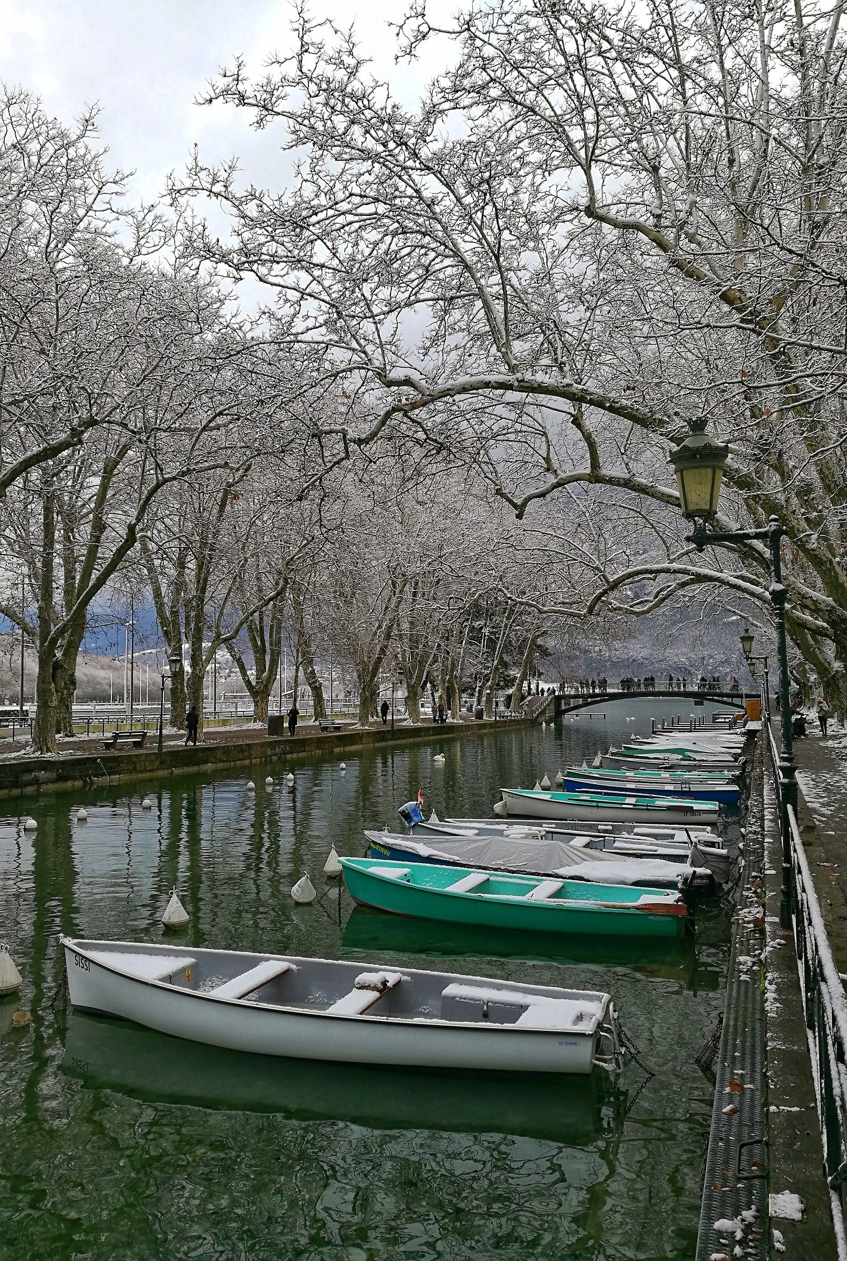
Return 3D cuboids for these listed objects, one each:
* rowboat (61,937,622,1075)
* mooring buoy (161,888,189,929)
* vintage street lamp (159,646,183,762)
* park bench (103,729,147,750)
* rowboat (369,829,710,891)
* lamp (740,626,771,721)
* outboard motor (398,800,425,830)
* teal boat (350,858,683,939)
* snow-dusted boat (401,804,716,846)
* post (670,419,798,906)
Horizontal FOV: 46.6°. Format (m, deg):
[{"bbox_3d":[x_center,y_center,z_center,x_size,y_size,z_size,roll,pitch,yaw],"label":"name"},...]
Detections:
[{"bbox_3d":[-0.915,3.286,8.804,5.144,0.750,1.500,-1,-4,11],"label":"rowboat"},{"bbox_3d":[-3.306,3.720,13.115,0.385,0.560,0.385,0,-4,0],"label":"mooring buoy"},{"bbox_3d":[-10.047,2.857,38.895,0.880,3.820,0.450,-1,-4,19],"label":"vintage street lamp"},{"bbox_3d":[-12.643,4.554,41.413,0.680,0.760,2.200,-1,-4,19],"label":"park bench"},{"bbox_3d":[1.640,3.692,15.617,5.507,0.860,1.600,-1,-4,18],"label":"rowboat"},{"bbox_3d":[10.285,1.835,30.421,0.880,3.820,0.450,-1,-4,19],"label":"lamp"},{"bbox_3d":[-0.210,3.398,17.745,0.420,0.580,0.360,-19,-8,11],"label":"outboard motor"},{"bbox_3d":[1.095,3.615,13.512,4.746,0.730,1.650,-1,-4,14],"label":"teal boat"},{"bbox_3d":[3.014,4.083,19.475,5.427,0.600,1.600,-1,-4,11],"label":"snow-dusted boat"},{"bbox_3d":[2.353,0.271,7.467,0.880,3.820,0.450,-1,-4,19],"label":"post"}]

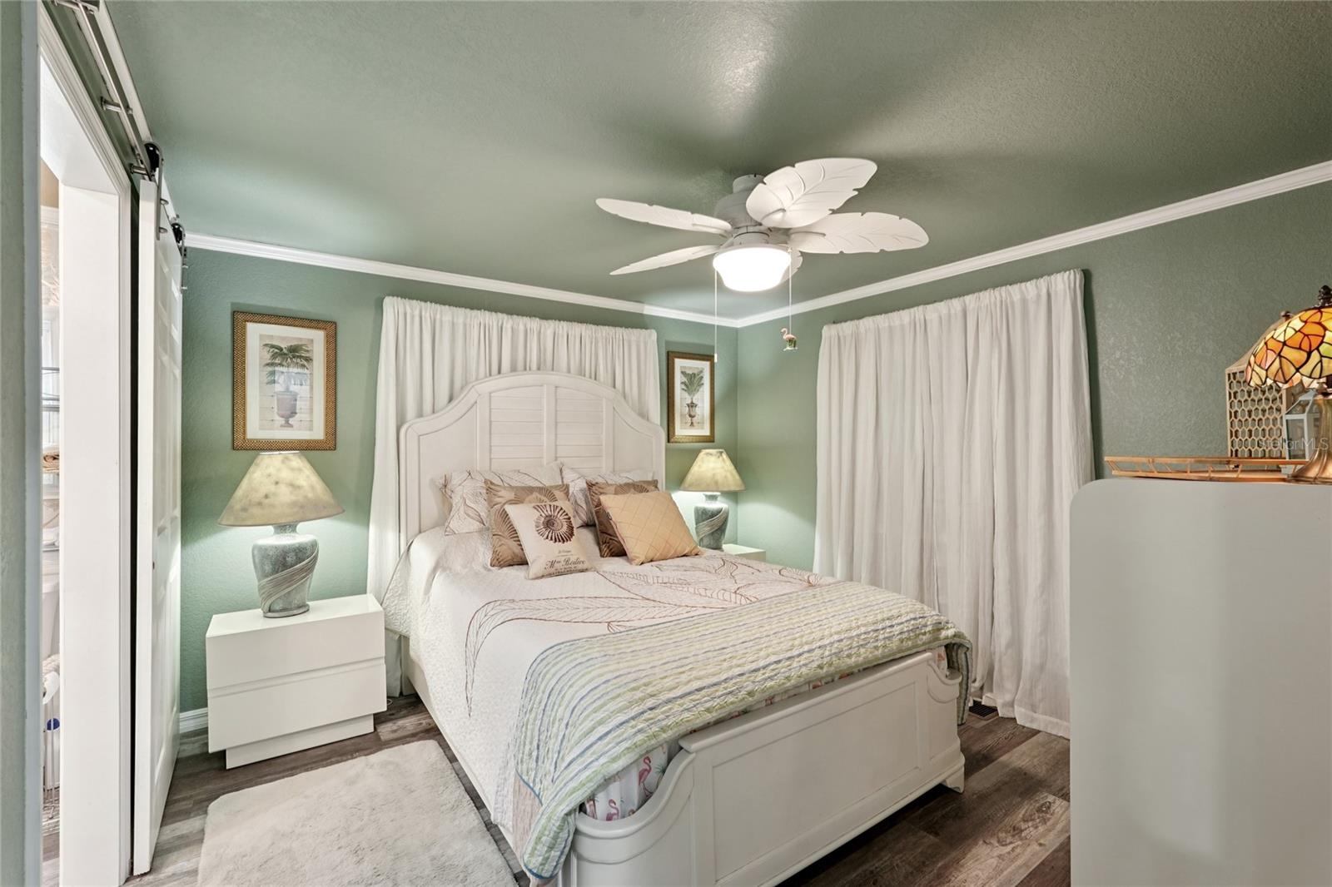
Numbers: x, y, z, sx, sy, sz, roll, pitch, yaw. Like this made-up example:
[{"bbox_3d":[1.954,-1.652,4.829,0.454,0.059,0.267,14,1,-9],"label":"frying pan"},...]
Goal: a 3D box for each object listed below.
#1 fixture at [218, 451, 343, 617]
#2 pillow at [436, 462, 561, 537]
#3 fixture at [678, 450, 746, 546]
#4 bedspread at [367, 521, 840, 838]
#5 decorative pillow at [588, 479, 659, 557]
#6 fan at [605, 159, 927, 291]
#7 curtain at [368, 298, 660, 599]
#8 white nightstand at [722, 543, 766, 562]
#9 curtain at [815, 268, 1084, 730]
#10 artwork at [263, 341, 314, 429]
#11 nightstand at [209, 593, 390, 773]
[{"bbox_3d":[-1.724,0.393,2.672,0.470,0.730,0.470,0,0,-35],"label":"fixture"},{"bbox_3d":[-0.870,0.298,3.142,0.660,0.440,0.160,0,-30,-35],"label":"pillow"},{"bbox_3d":[0.329,0.391,4.160,0.470,0.730,0.470,0,0,0],"label":"fixture"},{"bbox_3d":[-0.149,0.795,2.709,1.730,0.660,2.050,0,0,-35],"label":"bedspread"},{"bbox_3d":[-0.186,0.381,3.211,0.450,0.430,0.140,0,-22,-35],"label":"decorative pillow"},{"bbox_3d":[0.317,-0.752,2.188,1.300,0.410,1.300,0,0,-35],"label":"fan"},{"bbox_3d":[-0.783,0.274,3.593,1.880,2.080,0.130,0,0,-35],"label":"curtain"},{"bbox_3d":[0.339,1.033,4.102,0.640,0.556,0.368,0,0,-35],"label":"white nightstand"},{"bbox_3d":[1.410,0.266,3.251,0.170,2.080,1.590,0,0,-35],"label":"curtain"},{"bbox_3d":[-1.850,-0.292,2.905,0.215,0.435,0.025,0,0,-35],"label":"artwork"},{"bbox_3d":[-1.636,1.035,2.646,0.640,0.556,0.368,0,0,-35],"label":"nightstand"}]

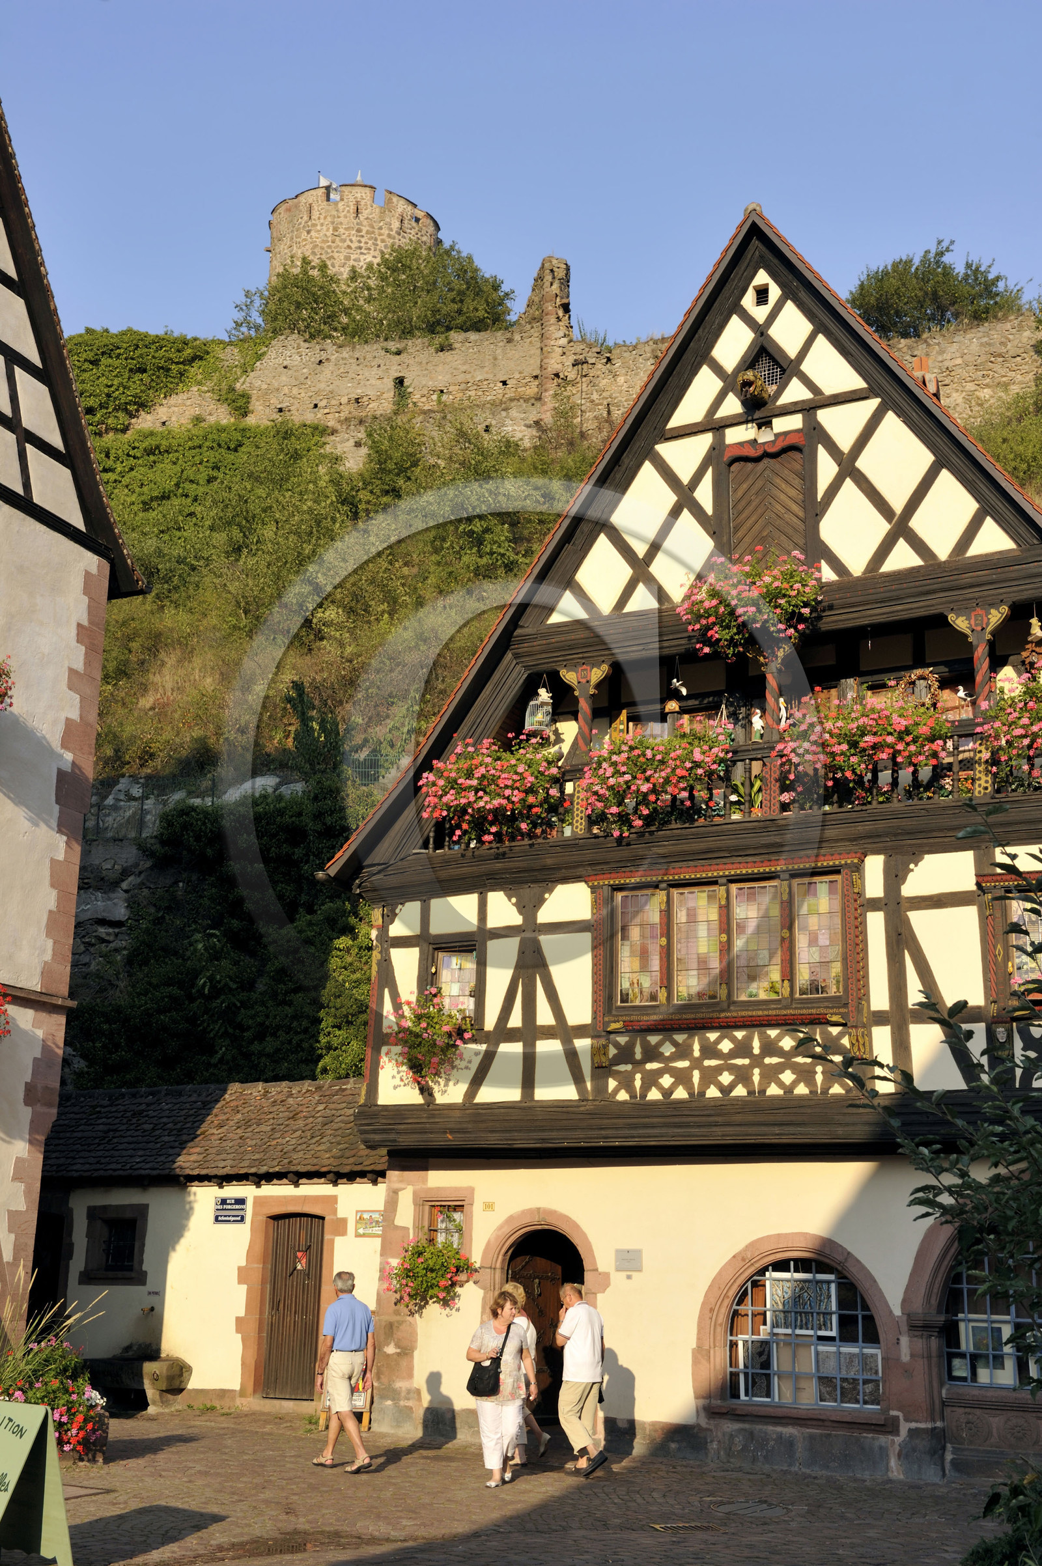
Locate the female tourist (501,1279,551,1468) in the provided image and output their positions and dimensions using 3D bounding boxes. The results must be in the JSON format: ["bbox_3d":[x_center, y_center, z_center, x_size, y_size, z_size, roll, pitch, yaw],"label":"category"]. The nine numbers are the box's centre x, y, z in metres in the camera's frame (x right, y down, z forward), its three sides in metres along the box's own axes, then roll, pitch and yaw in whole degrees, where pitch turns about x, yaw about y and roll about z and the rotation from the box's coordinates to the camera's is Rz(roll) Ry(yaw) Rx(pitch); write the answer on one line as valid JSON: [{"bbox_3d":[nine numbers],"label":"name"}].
[{"bbox_3d":[0.053,5.710,18.500,0.500,1.640,0.460,-9,-17,37],"label":"female tourist"}]

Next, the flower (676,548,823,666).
[{"bbox_3d":[2.410,-1.863,20.255,1.636,1.224,0.700,-7,-17,30],"label":"flower"}]

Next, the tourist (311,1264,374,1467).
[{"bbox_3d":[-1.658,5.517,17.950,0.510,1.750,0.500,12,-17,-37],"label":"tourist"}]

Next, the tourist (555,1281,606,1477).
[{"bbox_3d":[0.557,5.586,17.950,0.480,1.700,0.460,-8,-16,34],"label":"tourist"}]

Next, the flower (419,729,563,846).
[{"bbox_3d":[-0.349,0.056,21.477,1.816,1.290,0.600,-7,-17,30],"label":"flower"}]

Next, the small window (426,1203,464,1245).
[{"bbox_3d":[-0.801,4.854,20.708,0.450,0.570,0.100,-7,-16,30],"label":"small window"}]

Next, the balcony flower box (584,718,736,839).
[{"bbox_3d":[1.429,-0.045,20.413,1.715,1.266,0.600,-7,-17,30],"label":"balcony flower box"}]

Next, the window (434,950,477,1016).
[{"bbox_3d":[-0.747,2.320,21.841,0.526,0.879,0.050,-7,-17,30],"label":"window"}]

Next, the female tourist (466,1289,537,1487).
[{"bbox_3d":[-0.174,5.366,17.000,0.600,1.640,0.500,0,-14,4],"label":"female tourist"}]

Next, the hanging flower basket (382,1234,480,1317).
[{"bbox_3d":[-0.967,5.189,20.305,0.920,0.820,0.580,-7,-16,30],"label":"hanging flower basket"}]

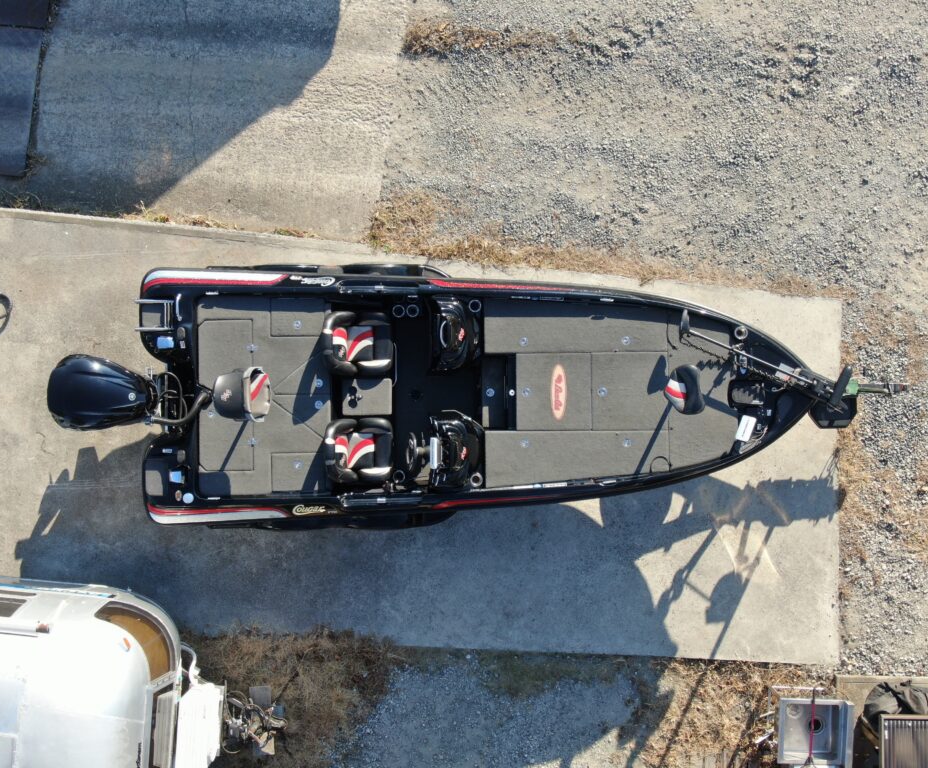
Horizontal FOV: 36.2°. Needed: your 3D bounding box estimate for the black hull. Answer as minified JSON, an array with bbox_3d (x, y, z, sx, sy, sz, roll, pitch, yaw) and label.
[{"bbox_3d":[0.125,0.110,13.300,6.250,1.050,2.380,0,89,0],"label":"black hull"}]

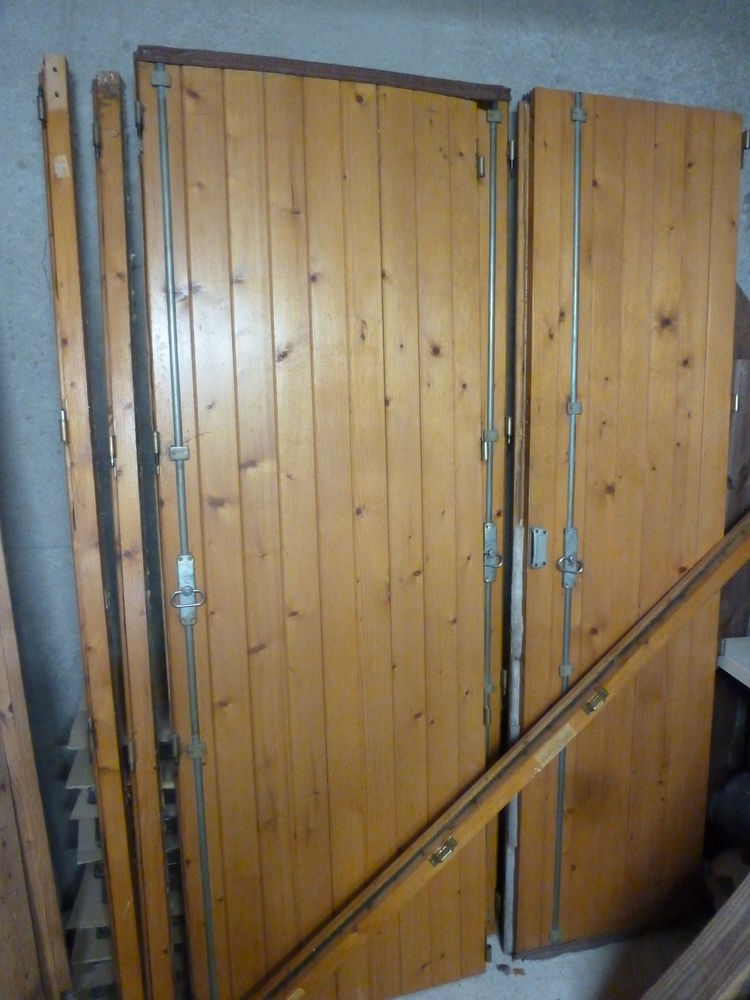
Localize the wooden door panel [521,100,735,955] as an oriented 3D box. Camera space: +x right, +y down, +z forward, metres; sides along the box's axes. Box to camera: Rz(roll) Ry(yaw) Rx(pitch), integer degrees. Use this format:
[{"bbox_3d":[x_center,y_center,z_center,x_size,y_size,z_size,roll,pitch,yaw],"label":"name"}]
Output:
[{"bbox_3d":[0.592,0.102,1.667,0.517,2.000,0.040,-1,6,-13],"label":"wooden door panel"}]

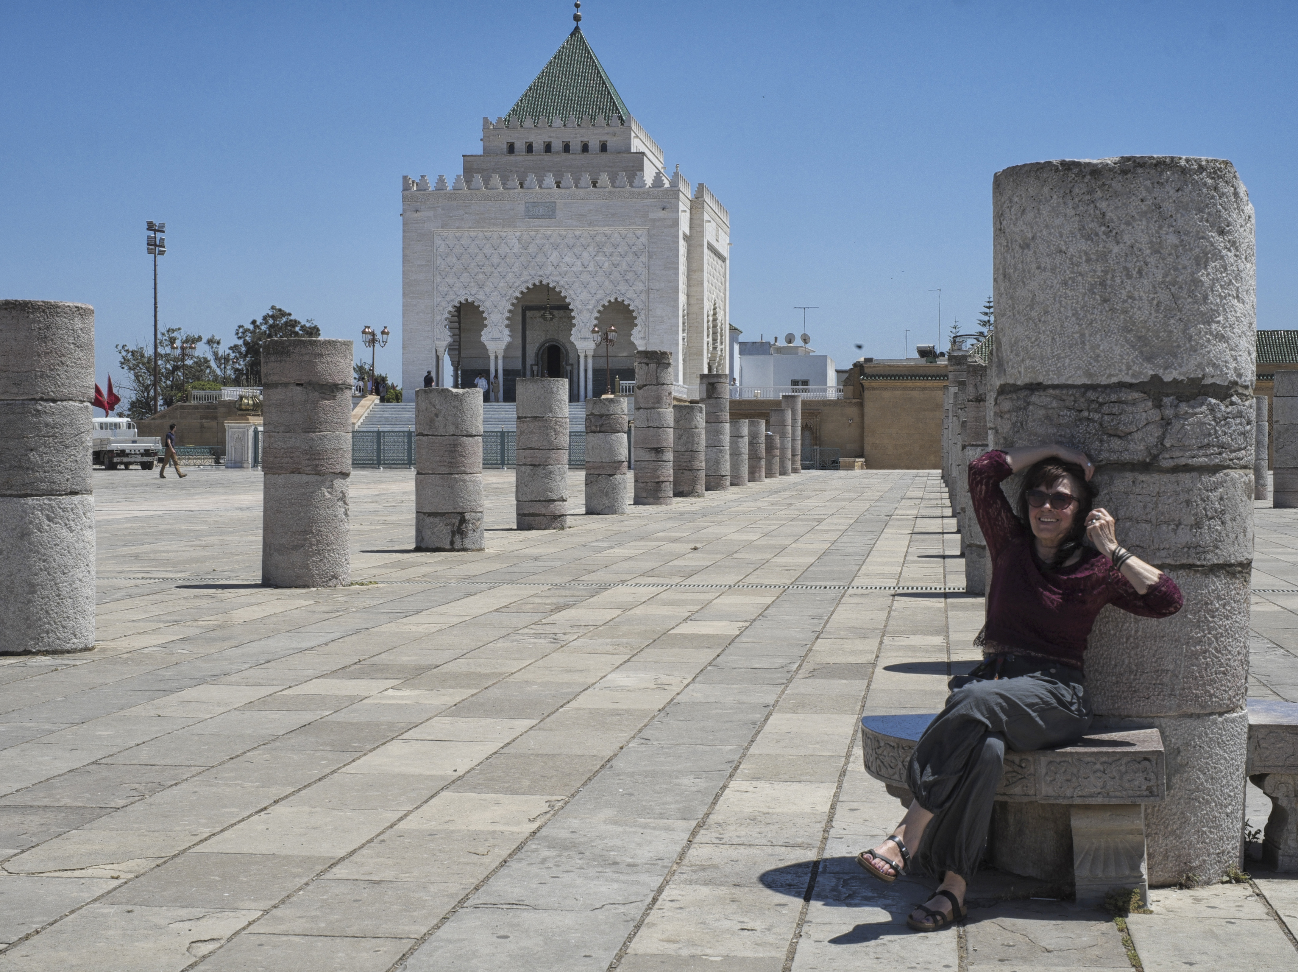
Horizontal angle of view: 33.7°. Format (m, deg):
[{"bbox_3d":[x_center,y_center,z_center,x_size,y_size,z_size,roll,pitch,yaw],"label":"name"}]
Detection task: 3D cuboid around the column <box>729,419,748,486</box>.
[{"bbox_3d":[2.405,-0.919,59.882,0.756,1.843,0.756,0,1,8],"label":"column"}]

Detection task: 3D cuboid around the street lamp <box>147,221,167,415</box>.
[{"bbox_3d":[-26.423,-7.729,115.139,1.100,12.997,0.800,0,1,-9],"label":"street lamp"}]

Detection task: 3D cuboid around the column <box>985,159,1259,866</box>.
[{"bbox_3d":[1.441,0.099,6.524,0.779,2.087,0.779,0,1,8],"label":"column"}]

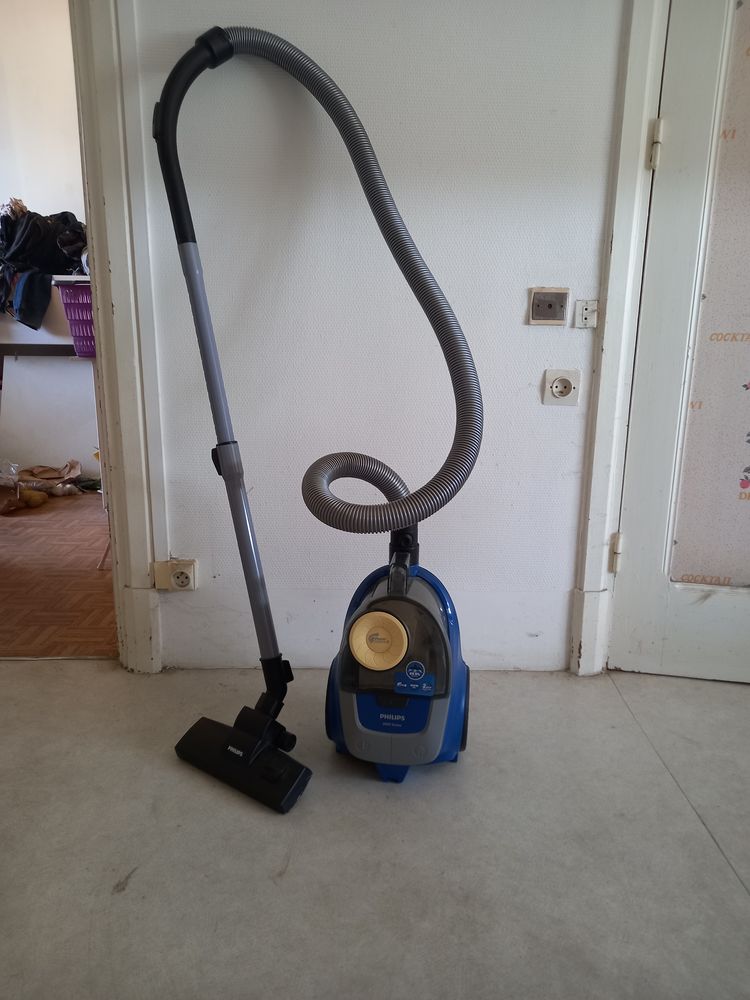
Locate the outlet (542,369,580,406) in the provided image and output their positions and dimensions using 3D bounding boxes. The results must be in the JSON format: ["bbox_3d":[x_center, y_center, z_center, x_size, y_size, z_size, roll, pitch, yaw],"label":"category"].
[{"bbox_3d":[0.398,-0.240,1.544,0.075,0.076,0.016,0,14,0],"label":"outlet"}]

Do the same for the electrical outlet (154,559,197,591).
[{"bbox_3d":[-0.449,0.169,1.636,0.087,0.064,0.036,0,14,0],"label":"electrical outlet"}]

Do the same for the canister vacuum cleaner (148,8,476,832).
[{"bbox_3d":[-0.108,-0.164,1.261,0.592,1.310,0.433,1,14,2],"label":"canister vacuum cleaner"}]

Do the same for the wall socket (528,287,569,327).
[{"bbox_3d":[0.360,-0.402,1.505,0.080,0.078,0.015,0,14,0],"label":"wall socket"}]

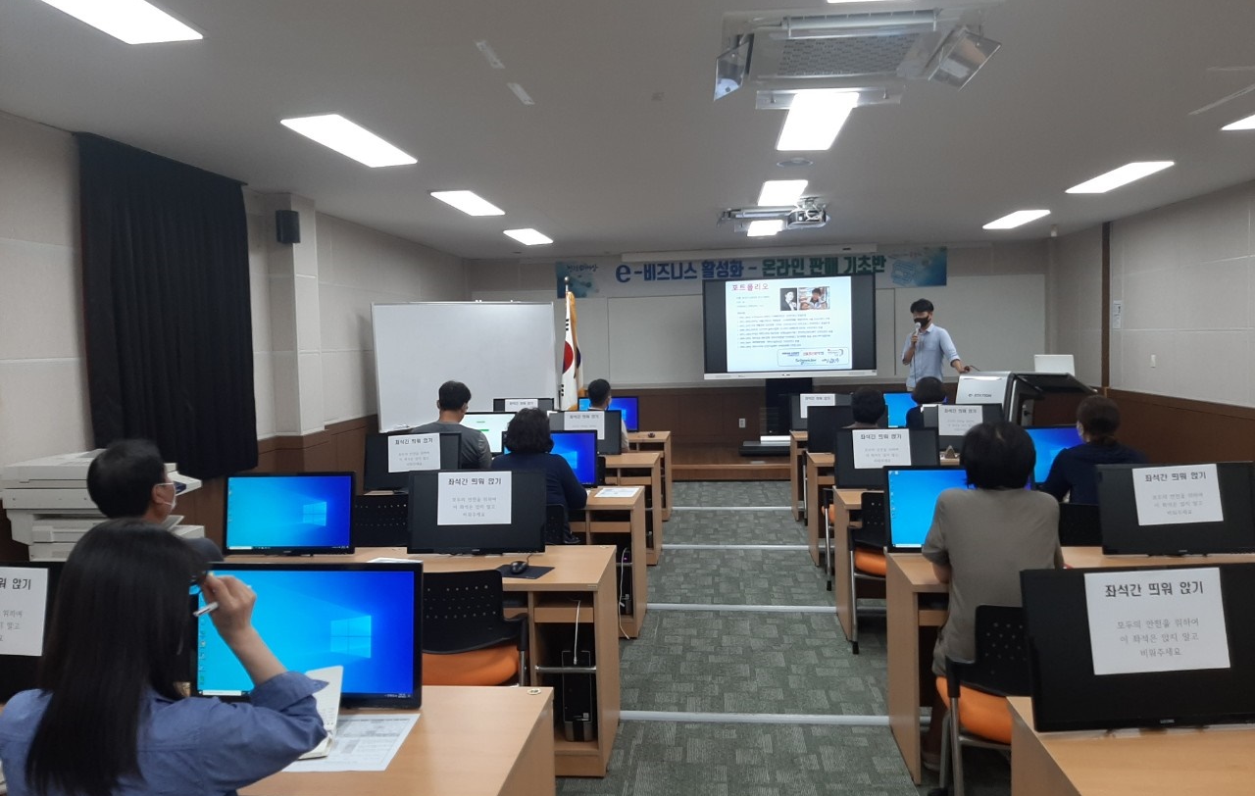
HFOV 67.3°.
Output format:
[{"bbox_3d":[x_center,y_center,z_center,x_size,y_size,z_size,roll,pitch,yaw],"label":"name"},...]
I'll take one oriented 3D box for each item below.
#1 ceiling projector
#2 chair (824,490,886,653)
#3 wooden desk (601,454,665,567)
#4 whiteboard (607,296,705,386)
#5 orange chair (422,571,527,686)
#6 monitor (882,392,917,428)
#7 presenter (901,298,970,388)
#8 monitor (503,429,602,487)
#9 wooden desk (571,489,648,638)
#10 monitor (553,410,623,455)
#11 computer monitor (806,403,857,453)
[{"bbox_3d":[1.504,-1.503,7.864,0.340,0.140,0.290,-1,3,6],"label":"ceiling projector"},{"bbox_3d":[1.397,0.862,4.861,0.570,0.810,0.530,-1,4,6],"label":"chair"},{"bbox_3d":[-0.569,0.824,6.967,1.600,0.720,0.600,-1,4,6],"label":"wooden desk"},{"bbox_3d":[1.561,-0.753,12.001,3.600,1.150,0.050,-1,4,6],"label":"whiteboard"},{"bbox_3d":[-0.611,0.981,3.520,0.590,0.800,0.560,-1,4,5],"label":"orange chair"},{"bbox_3d":[2.521,0.109,8.236,0.565,0.338,0.070,-1,-4,6],"label":"monitor"},{"bbox_3d":[3.353,-0.211,10.327,0.660,1.750,0.420,0,4,26],"label":"presenter"},{"bbox_3d":[-0.444,0.361,5.440,0.558,0.355,0.170,-1,4,7],"label":"monitor"},{"bbox_3d":[-0.726,0.905,5.295,1.620,0.700,0.600,-1,4,5],"label":"wooden desk"},{"bbox_3d":[-0.318,0.266,6.923,0.558,0.355,0.170,-1,4,5],"label":"monitor"},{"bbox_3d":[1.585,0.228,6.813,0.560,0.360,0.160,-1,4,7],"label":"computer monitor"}]

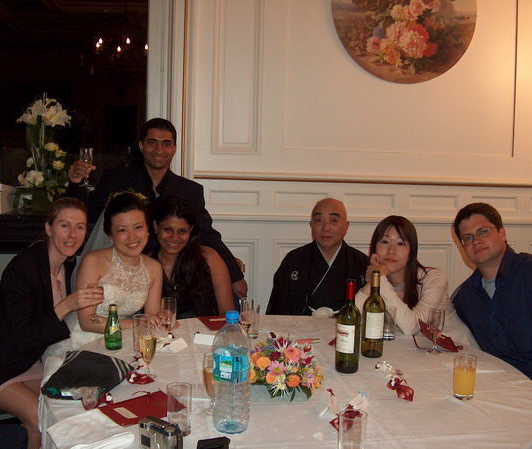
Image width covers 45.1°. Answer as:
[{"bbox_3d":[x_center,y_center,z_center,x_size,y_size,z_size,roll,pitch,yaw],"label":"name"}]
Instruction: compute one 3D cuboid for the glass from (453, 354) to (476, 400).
[{"bbox_3d":[0.584,0.448,1.876,0.063,0.118,0.063,1,6,0],"label":"glass"}]

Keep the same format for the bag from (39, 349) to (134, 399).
[{"bbox_3d":[-0.541,0.438,1.944,0.260,0.070,0.290,2,6,7],"label":"bag"}]

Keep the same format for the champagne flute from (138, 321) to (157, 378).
[{"bbox_3d":[-0.364,0.391,1.990,0.056,0.163,0.056,1,6,0],"label":"champagne flute"}]

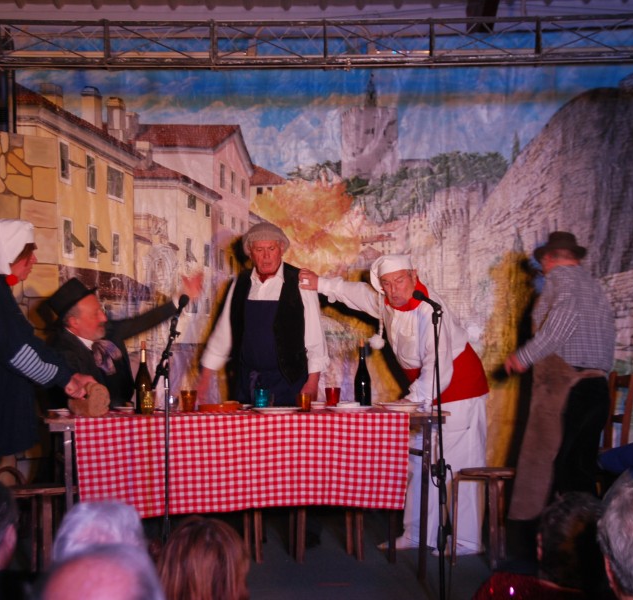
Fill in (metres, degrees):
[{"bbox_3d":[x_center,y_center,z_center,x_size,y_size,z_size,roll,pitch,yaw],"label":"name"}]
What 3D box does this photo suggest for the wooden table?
[{"bbox_3d":[-0.351,0.902,8.604,1.800,0.760,0.720,0,-1,-13],"label":"wooden table"}]

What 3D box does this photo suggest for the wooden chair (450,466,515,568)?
[{"bbox_3d":[0.806,1.048,9.000,0.310,0.455,0.320,-1,-1,14],"label":"wooden chair"}]

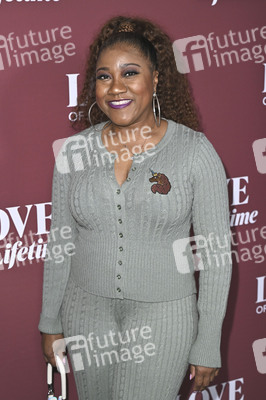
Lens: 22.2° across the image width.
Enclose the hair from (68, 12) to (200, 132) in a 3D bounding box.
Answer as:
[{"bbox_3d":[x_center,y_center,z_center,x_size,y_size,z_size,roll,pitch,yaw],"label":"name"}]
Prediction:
[{"bbox_3d":[0.012,-0.315,1.770,0.330,0.335,0.260,4,15,16],"label":"hair"}]

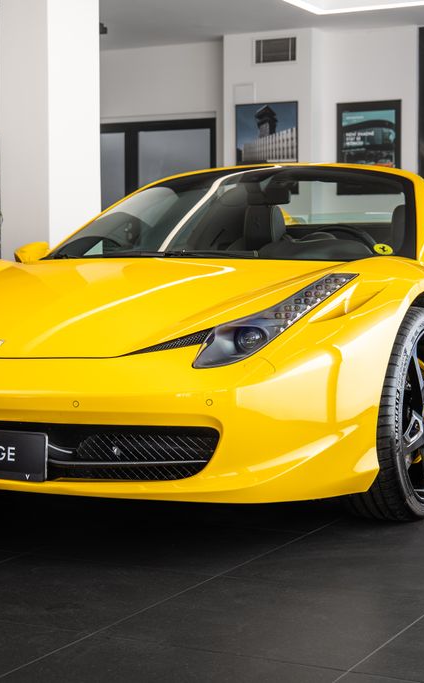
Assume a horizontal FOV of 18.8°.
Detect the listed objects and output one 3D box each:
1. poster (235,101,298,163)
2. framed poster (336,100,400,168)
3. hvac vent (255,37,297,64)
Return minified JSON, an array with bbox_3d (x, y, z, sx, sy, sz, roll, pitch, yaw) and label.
[{"bbox_3d":[0.510,-1.778,11.826,0.653,0.847,0.030,2,4,29],"label":"poster"},{"bbox_3d":[1.435,-1.767,11.697,0.634,0.847,0.030,2,4,29],"label":"framed poster"},{"bbox_3d":[0.588,-2.664,11.729,0.425,0.220,0.030,2,4,29],"label":"hvac vent"}]

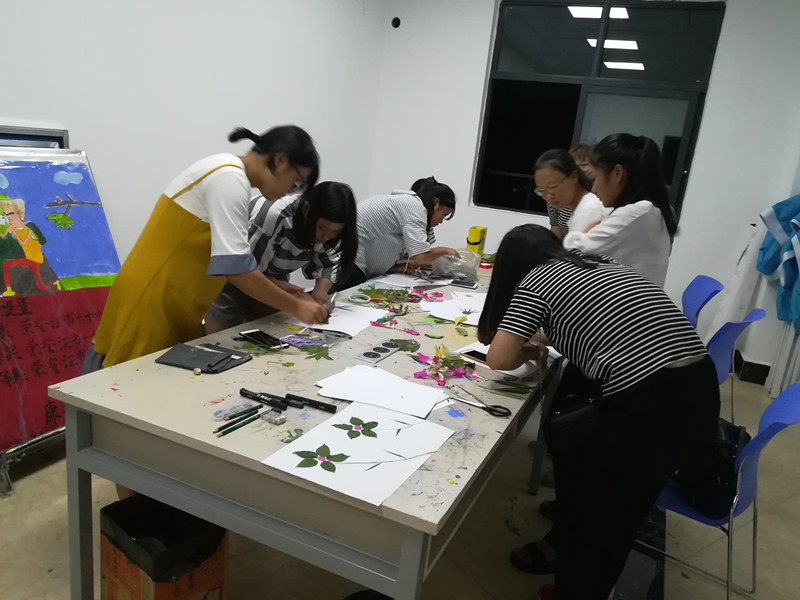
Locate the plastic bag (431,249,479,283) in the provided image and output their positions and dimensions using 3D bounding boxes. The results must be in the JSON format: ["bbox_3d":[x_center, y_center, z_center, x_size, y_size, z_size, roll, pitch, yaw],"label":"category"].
[{"bbox_3d":[0.321,-0.199,3.490,0.220,0.160,0.250,3,14,-14],"label":"plastic bag"}]

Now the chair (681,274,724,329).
[{"bbox_3d":[1.844,0.227,4.198,0.500,0.820,0.460,7,14,5],"label":"chair"}]

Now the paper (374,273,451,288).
[{"bbox_3d":[0.100,-0.118,3.372,0.300,0.015,0.420,14,16,30],"label":"paper"}]

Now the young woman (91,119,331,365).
[{"bbox_3d":[-0.687,0.094,2.209,0.780,1.490,0.470,2,14,-17],"label":"young woman"}]

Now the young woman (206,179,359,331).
[{"bbox_3d":[-0.532,0.102,2.665,0.660,1.290,0.460,7,14,3],"label":"young woman"}]

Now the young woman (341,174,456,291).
[{"bbox_3d":[-0.058,-0.082,3.607,0.760,1.300,0.470,6,14,-2],"label":"young woman"}]

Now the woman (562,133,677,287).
[{"bbox_3d":[0.839,0.130,2.502,0.420,1.600,0.460,14,16,29],"label":"woman"}]

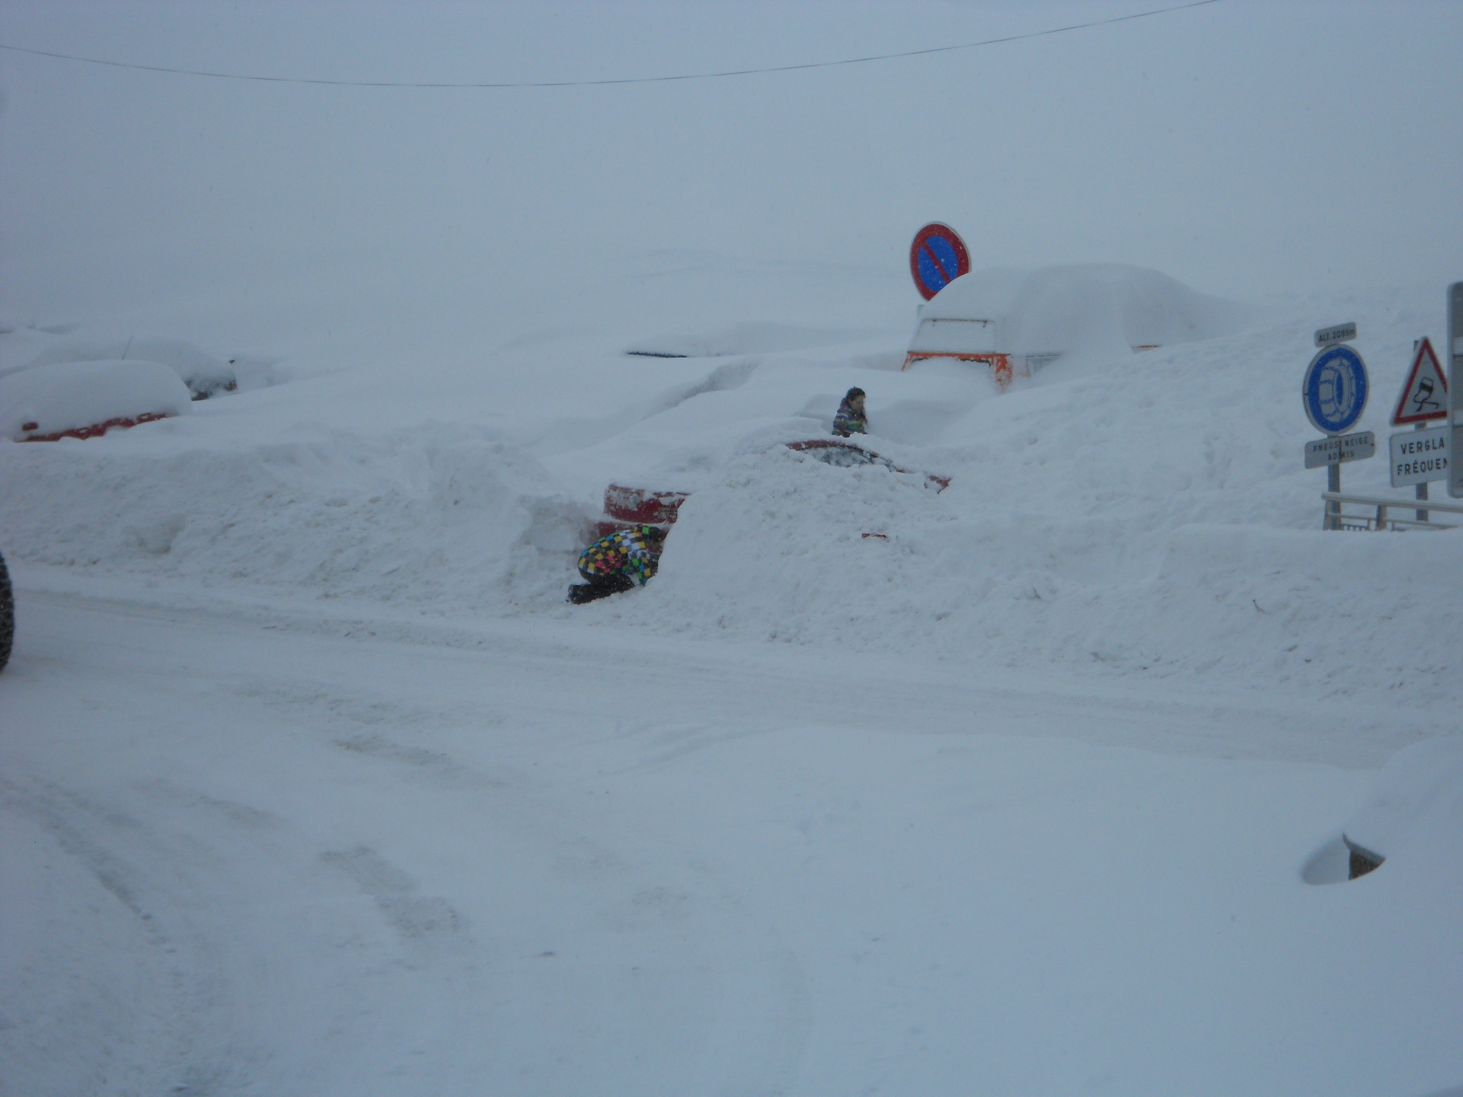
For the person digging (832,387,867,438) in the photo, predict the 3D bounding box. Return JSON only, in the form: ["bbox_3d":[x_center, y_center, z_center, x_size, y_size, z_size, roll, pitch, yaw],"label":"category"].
[{"bbox_3d":[1.121,-0.734,51.137,0.420,1.560,0.500,1,11,17],"label":"person digging"}]

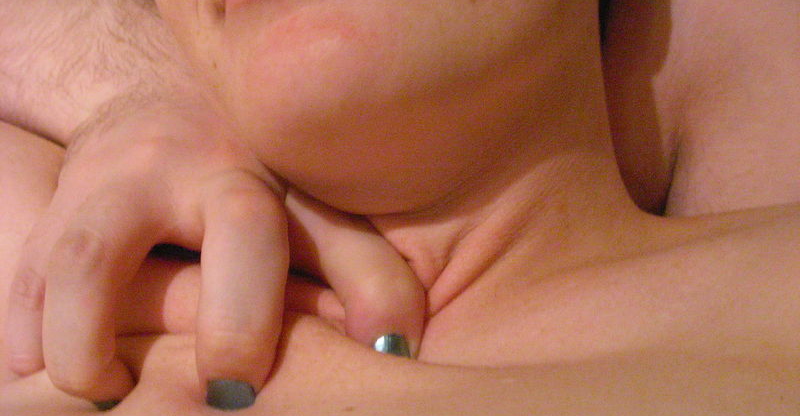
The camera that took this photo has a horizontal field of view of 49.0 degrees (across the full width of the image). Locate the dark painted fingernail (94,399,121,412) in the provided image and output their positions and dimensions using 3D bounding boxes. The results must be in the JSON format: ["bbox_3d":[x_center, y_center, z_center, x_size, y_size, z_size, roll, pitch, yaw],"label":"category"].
[{"bbox_3d":[-0.075,0.051,0.225,0.011,0.009,0.003,-6,43,10],"label":"dark painted fingernail"}]

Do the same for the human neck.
[{"bbox_3d":[0.030,0.002,0.275,0.105,0.080,0.100,-12,-7,21],"label":"human neck"}]

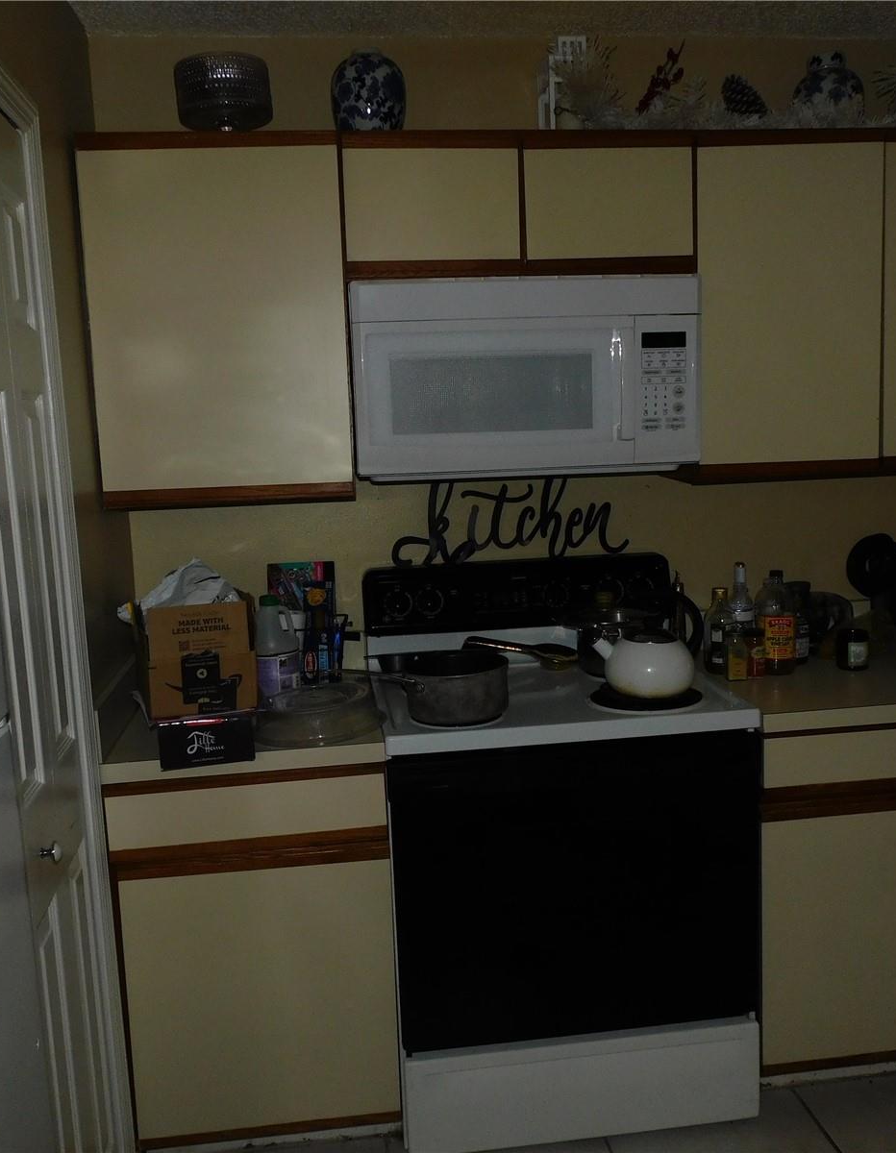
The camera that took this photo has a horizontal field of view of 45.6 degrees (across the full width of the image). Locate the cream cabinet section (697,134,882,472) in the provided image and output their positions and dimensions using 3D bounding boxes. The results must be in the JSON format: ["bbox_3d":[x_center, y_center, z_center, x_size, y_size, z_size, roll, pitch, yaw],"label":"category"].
[{"bbox_3d":[0.744,-0.620,2.518,0.426,0.688,0.300,-3,8,-7],"label":"cream cabinet section"}]

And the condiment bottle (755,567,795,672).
[{"bbox_3d":[0.780,0.107,2.542,0.090,0.243,0.090,-3,7,-7],"label":"condiment bottle"}]

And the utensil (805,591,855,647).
[{"bbox_3d":[0.957,0.119,2.667,0.125,0.150,0.125,1,9,23],"label":"utensil"}]

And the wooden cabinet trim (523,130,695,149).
[{"bbox_3d":[0.350,-0.947,2.312,0.378,0.037,0.022,-3,8,-7],"label":"wooden cabinet trim"}]

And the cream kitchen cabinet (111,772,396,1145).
[{"bbox_3d":[-0.412,0.721,2.415,0.528,0.768,0.632,-3,7,-7],"label":"cream kitchen cabinet"}]

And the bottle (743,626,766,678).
[{"bbox_3d":[0.722,0.178,2.515,0.053,0.112,0.053,-3,7,-7],"label":"bottle"}]

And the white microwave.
[{"bbox_3d":[0.152,-0.446,2.469,0.755,0.416,0.395,-3,7,-7],"label":"white microwave"}]

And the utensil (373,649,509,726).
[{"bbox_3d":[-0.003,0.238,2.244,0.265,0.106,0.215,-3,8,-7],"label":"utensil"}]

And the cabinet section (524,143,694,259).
[{"bbox_3d":[0.330,-0.822,2.437,0.369,0.232,0.300,-3,8,-7],"label":"cabinet section"}]

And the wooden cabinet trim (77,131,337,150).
[{"bbox_3d":[-0.493,-0.902,2.211,0.533,0.032,0.028,-3,7,-7],"label":"wooden cabinet trim"}]

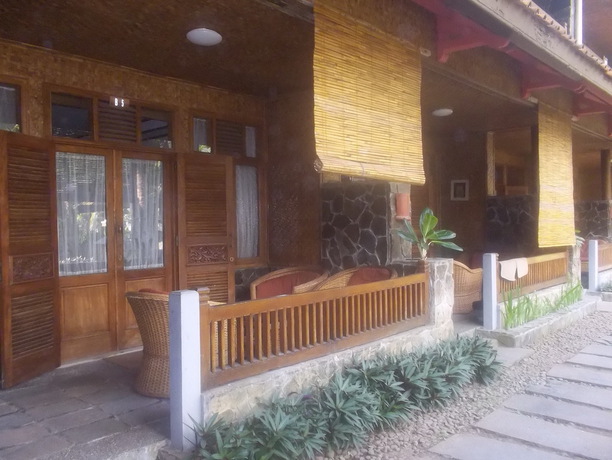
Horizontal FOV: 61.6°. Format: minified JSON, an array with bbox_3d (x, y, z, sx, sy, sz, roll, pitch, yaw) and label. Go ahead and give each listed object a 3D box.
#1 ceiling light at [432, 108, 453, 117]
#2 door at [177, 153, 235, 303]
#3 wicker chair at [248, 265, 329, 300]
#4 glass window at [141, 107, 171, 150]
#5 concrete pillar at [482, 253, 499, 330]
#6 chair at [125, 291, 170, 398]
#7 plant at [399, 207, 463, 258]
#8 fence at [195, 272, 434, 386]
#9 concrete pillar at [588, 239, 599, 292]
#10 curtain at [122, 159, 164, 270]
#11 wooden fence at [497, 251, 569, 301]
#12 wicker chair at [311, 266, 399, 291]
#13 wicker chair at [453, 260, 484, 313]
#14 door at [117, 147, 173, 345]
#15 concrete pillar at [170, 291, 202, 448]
[{"bbox_3d":[1.921,-1.653,7.220,0.290,0.085,0.290,0,3,0],"label":"ceiling light"},{"bbox_3d":[-1.099,0.182,5.713,0.650,2.015,0.045,-1,1,-35],"label":"door"},{"bbox_3d":[-0.131,0.812,5.278,0.715,0.819,0.728,0,1,44],"label":"wicker chair"},{"bbox_3d":[-1.555,-1.072,5.359,0.367,0.408,0.050,-3,4,-44],"label":"glass window"},{"bbox_3d":[2.200,0.725,6.118,0.130,0.903,0.130,0,1,44],"label":"concrete pillar"},{"bbox_3d":[-1.062,0.891,4.287,0.680,0.800,0.670,-3,4,-44],"label":"chair"},{"bbox_3d":[1.310,0.037,5.400,0.590,0.560,0.560,0,3,0],"label":"plant"},{"bbox_3d":[0.253,0.740,4.278,2.640,0.533,0.070,-3,4,-44],"label":"fence"},{"bbox_3d":[5.155,0.637,9.227,0.130,0.903,0.130,0,1,44],"label":"concrete pillar"},{"bbox_3d":[-1.682,-0.151,5.307,0.060,1.151,0.440,0,1,44],"label":"curtain"},{"bbox_3d":[3.202,0.605,7.172,0.070,0.520,2.691,0,1,44],"label":"wooden fence"},{"bbox_3d":[0.482,0.808,5.000,0.715,0.819,0.728,0,1,44],"label":"wicker chair"},{"bbox_3d":[2.117,0.750,7.301,0.670,0.780,0.670,-3,4,-44],"label":"wicker chair"},{"bbox_3d":[-1.659,0.236,5.333,0.622,2.009,0.060,-3,4,-44],"label":"door"},{"bbox_3d":[-0.773,0.893,3.307,0.127,1.017,0.125,-3,4,-44],"label":"concrete pillar"}]

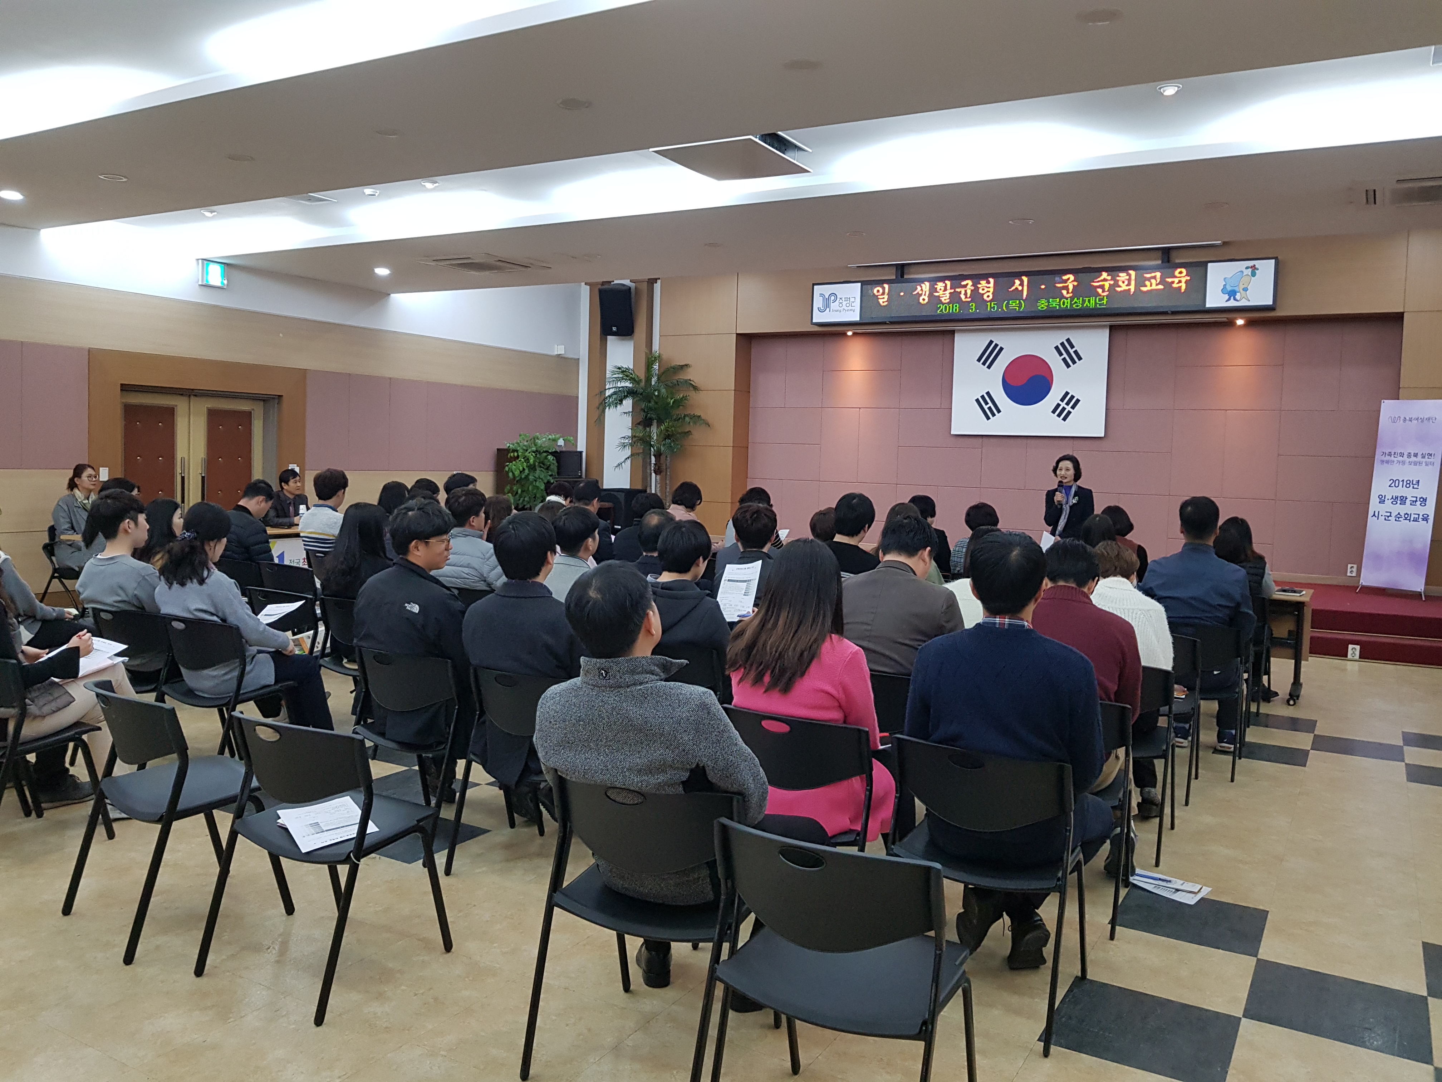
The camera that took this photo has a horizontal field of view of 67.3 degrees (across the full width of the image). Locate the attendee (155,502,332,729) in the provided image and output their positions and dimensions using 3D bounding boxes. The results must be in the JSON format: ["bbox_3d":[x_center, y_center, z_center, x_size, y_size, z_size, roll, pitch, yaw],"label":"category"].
[{"bbox_3d":[-2.235,0.452,5.303,0.580,1.280,0.800,4,5,34],"label":"attendee"}]

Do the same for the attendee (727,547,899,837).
[{"bbox_3d":[0.334,0.618,3.555,0.500,1.270,0.800,4,4,31],"label":"attendee"}]

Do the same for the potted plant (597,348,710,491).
[{"bbox_3d":[-0.982,-1.159,15.600,1.500,3.120,1.500,2,4,0],"label":"potted plant"}]

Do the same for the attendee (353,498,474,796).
[{"bbox_3d":[-1.132,0.497,4.442,0.520,1.330,0.760,4,5,32],"label":"attendee"}]

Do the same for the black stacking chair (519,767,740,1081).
[{"bbox_3d":[-0.137,0.943,2.762,0.545,0.740,0.545,3,4,23],"label":"black stacking chair"}]

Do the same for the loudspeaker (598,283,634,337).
[{"bbox_3d":[-1.502,-3.366,15.787,0.440,0.700,0.400,4,19,28],"label":"loudspeaker"}]

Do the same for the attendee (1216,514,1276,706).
[{"bbox_3d":[3.544,0.462,7.474,0.520,1.280,0.760,4,5,31],"label":"attendee"}]

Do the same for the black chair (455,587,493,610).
[{"bbox_3d":[-1.425,0.647,6.590,0.530,0.760,0.550,4,5,31],"label":"black chair"}]

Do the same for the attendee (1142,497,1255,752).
[{"bbox_3d":[2.577,0.473,5.906,0.550,1.400,0.800,4,5,30],"label":"attendee"}]

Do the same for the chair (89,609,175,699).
[{"bbox_3d":[-2.726,0.692,5.167,0.545,0.740,0.545,4,5,29],"label":"chair"}]

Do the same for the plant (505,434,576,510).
[{"bbox_3d":[-2.211,-0.366,13.000,0.800,1.820,0.800,4,4,31],"label":"plant"}]

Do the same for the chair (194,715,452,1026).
[{"bbox_3d":[-1.151,0.881,3.193,0.545,0.740,0.545,4,5,28],"label":"chair"}]

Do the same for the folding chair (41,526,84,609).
[{"bbox_3d":[-5.637,0.270,9.400,0.550,0.800,0.520,3,4,10],"label":"folding chair"}]

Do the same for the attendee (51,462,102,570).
[{"bbox_3d":[-5.519,0.005,9.375,0.800,1.340,0.520,3,4,12],"label":"attendee"}]

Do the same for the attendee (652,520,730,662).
[{"bbox_3d":[-0.017,0.536,4.956,0.520,1.280,0.760,4,5,31],"label":"attendee"}]

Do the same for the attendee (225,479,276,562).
[{"bbox_3d":[-3.282,0.208,8.116,0.550,1.330,0.780,4,5,31],"label":"attendee"}]

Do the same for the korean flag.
[{"bbox_3d":[3.802,-1.964,13.300,1.890,1.335,0.040,4,5,31],"label":"korean flag"}]

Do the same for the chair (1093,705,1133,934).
[{"bbox_3d":[1.177,0.887,3.820,0.505,0.755,0.530,4,4,26],"label":"chair"}]

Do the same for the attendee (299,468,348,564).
[{"bbox_3d":[-2.816,0.159,8.329,0.500,1.350,0.780,4,5,33],"label":"attendee"}]

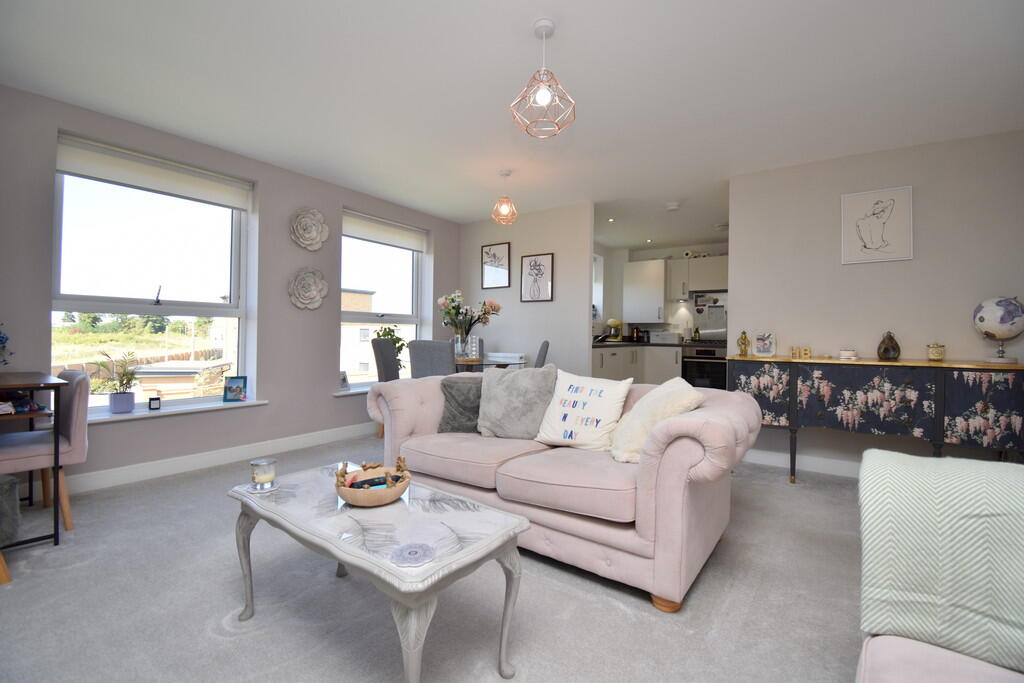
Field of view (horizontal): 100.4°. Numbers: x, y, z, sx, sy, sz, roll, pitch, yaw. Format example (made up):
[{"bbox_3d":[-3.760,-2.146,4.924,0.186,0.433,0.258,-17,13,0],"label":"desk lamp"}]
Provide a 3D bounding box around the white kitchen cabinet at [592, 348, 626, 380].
[{"bbox_3d":[0.899,0.509,5.087,0.580,0.860,0.950,1,1,35],"label":"white kitchen cabinet"}]

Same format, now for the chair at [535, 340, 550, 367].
[{"bbox_3d":[0.054,0.461,4.029,0.580,0.960,0.460,1,1,6],"label":"chair"}]

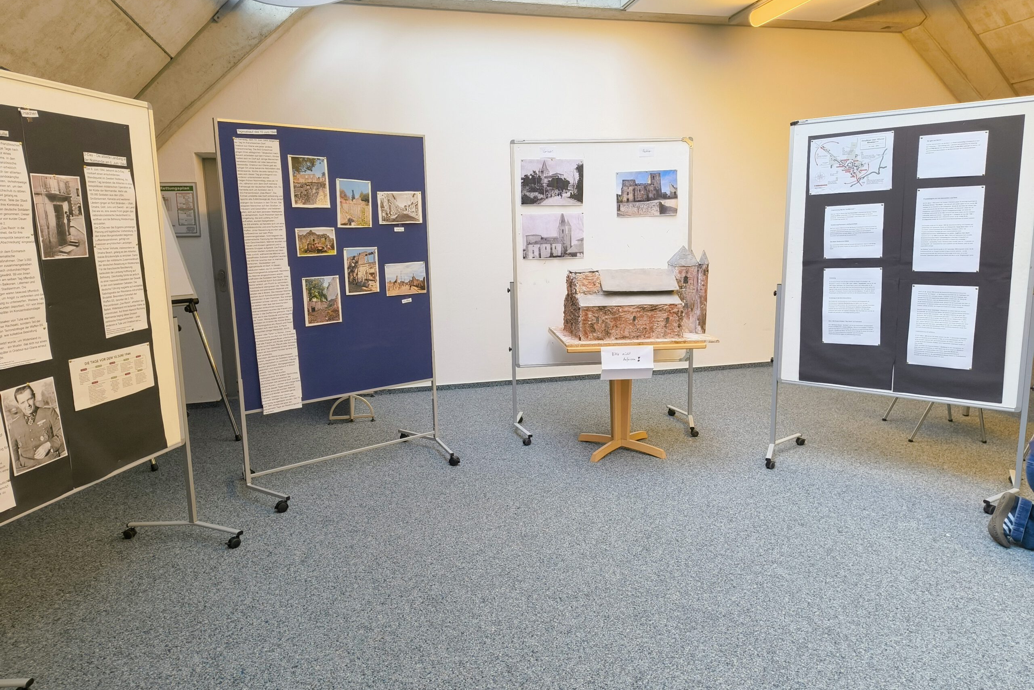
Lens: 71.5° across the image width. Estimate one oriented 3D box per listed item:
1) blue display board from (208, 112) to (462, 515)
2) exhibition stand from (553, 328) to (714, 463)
[{"bbox_3d":[-1.003,-0.214,4.117,1.250,1.990,0.660,-9,12,-39],"label":"blue display board"},{"bbox_3d":[0.678,0.303,4.562,0.830,0.755,0.800,-2,9,-4],"label":"exhibition stand"}]

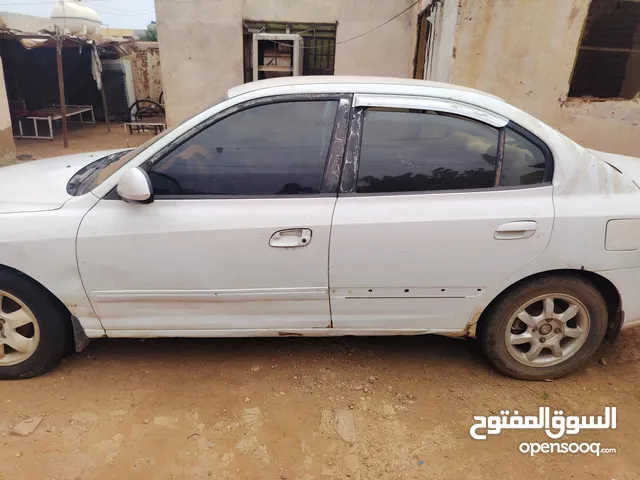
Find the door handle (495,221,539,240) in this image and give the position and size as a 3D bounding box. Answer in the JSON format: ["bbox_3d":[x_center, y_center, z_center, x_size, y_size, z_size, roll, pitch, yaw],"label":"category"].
[{"bbox_3d":[0.865,-0.042,1.954,0.190,0.082,0.050,1,16,-2],"label":"door handle"}]

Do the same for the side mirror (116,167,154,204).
[{"bbox_3d":[-0.722,-0.210,1.749,0.138,0.132,0.175,1,20,-2],"label":"side mirror"}]

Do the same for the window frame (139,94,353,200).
[{"bbox_3d":[-0.314,-0.410,1.921,0.920,0.460,0.105,1,-4,-2],"label":"window frame"}]

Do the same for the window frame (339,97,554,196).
[{"bbox_3d":[0.551,-0.403,1.956,0.940,0.455,0.105,1,-4,-2],"label":"window frame"}]

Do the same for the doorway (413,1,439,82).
[{"bbox_3d":[1.170,-1.530,5.306,0.150,2.190,0.950,3,20,3],"label":"doorway"}]

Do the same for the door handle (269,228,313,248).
[{"bbox_3d":[-0.128,-0.008,1.929,0.190,0.085,0.050,1,16,-2],"label":"door handle"}]

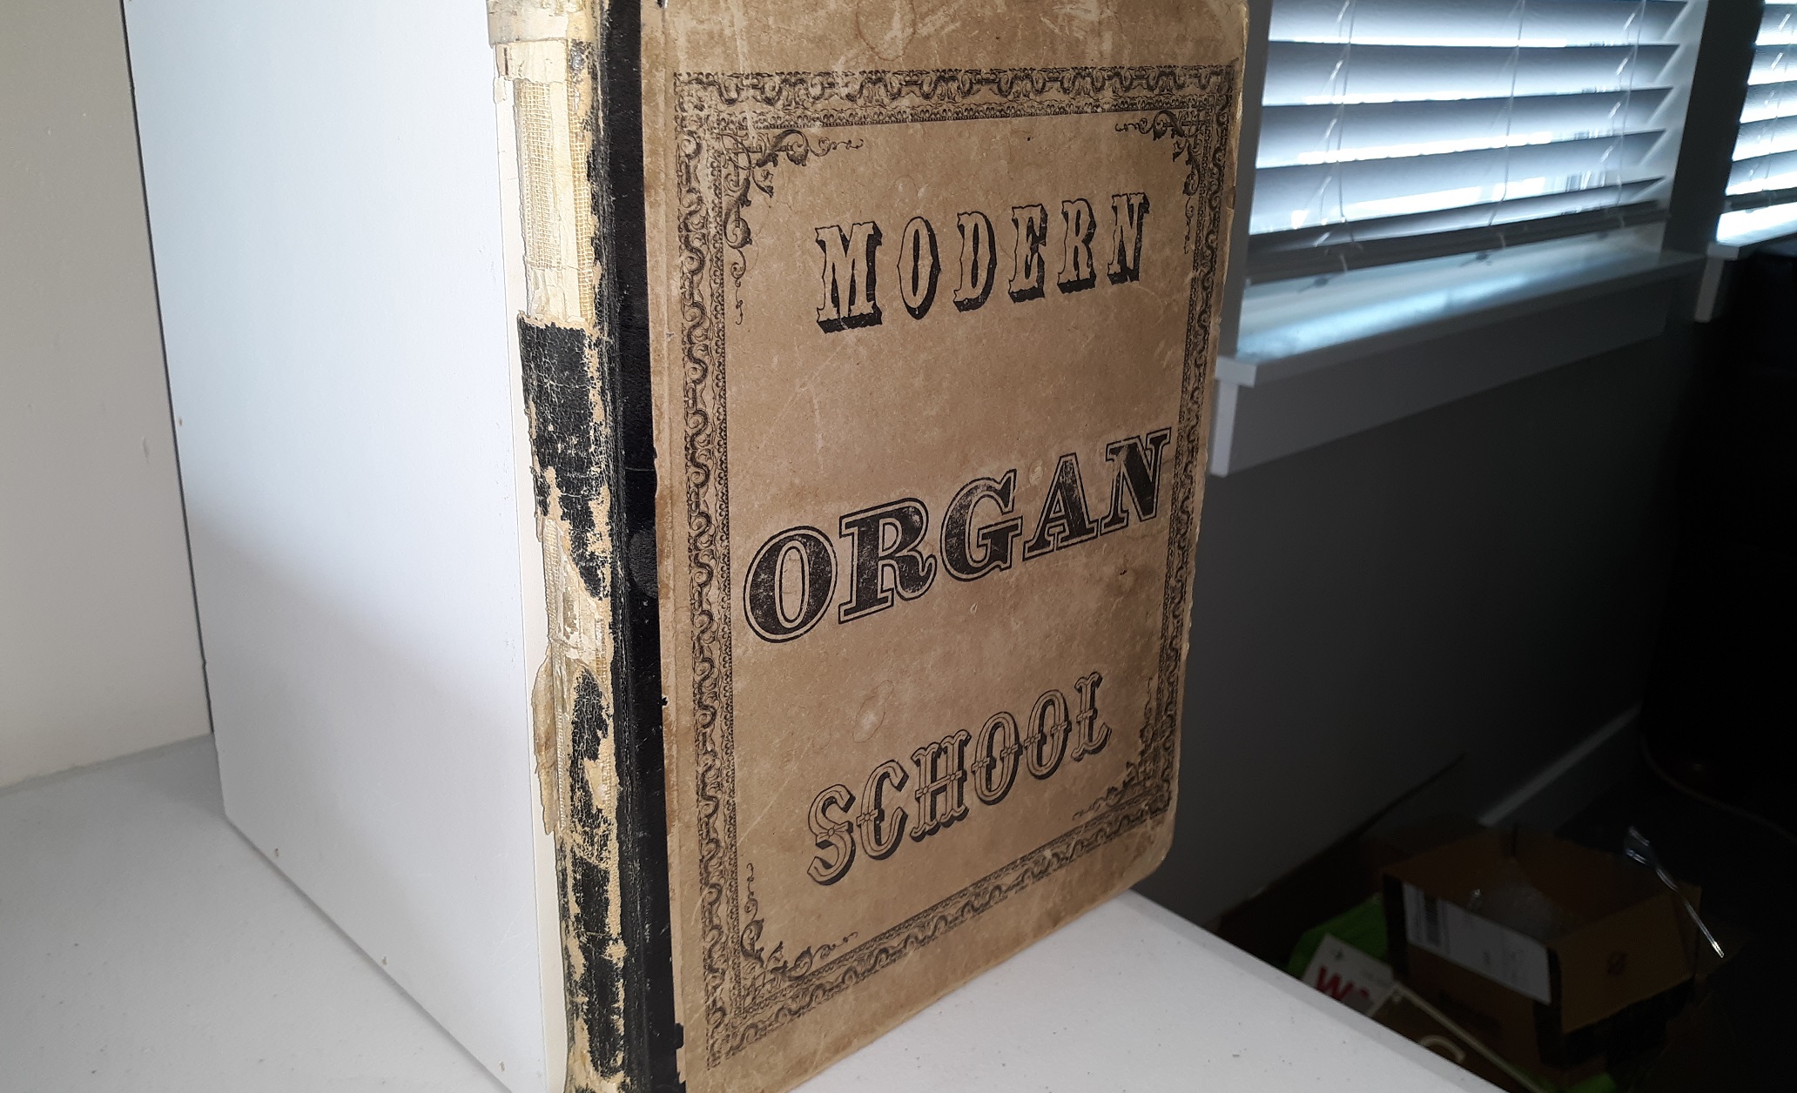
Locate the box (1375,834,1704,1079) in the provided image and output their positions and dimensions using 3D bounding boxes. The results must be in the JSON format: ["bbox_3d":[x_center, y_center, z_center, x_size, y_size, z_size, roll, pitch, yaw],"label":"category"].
[{"bbox_3d":[0.599,0.378,1.390,0.180,0.130,0.182,-12,19,-32],"label":"box"}]

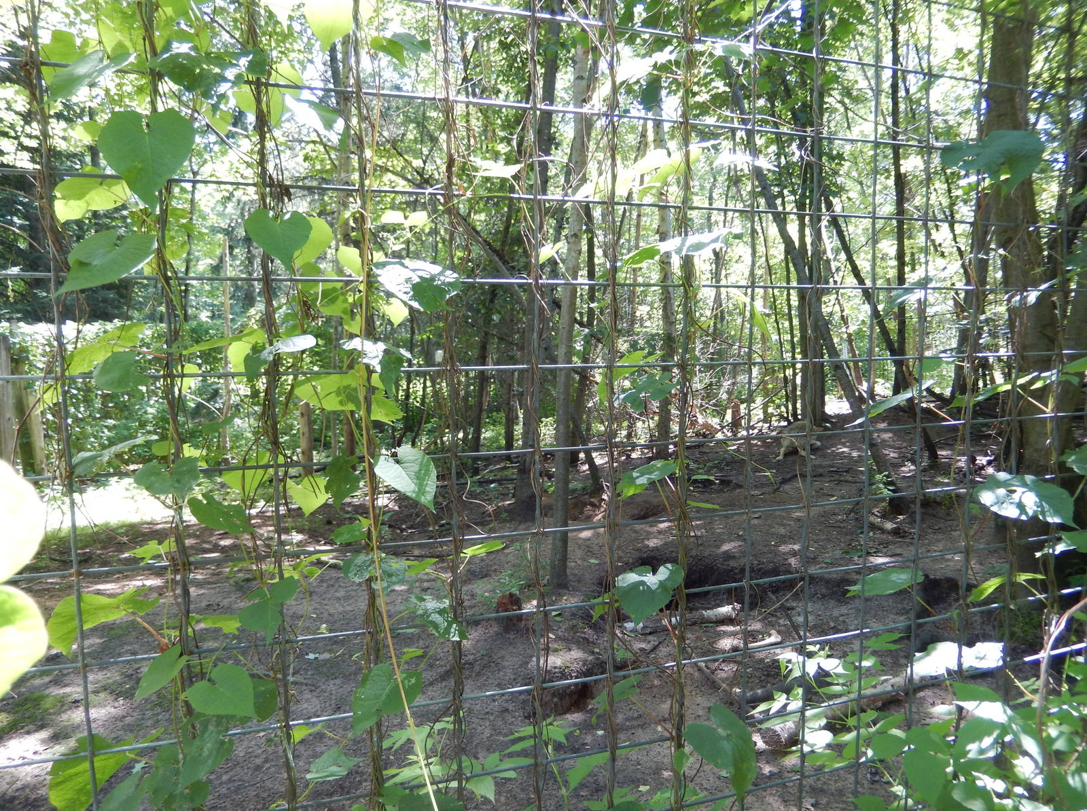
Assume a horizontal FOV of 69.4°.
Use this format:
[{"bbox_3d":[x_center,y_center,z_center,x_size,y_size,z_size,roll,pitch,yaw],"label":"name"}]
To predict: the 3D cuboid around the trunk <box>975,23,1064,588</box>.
[{"bbox_3d":[3.090,-0.650,5.050,0.420,3.700,0.400,-2,7,31],"label":"trunk"}]

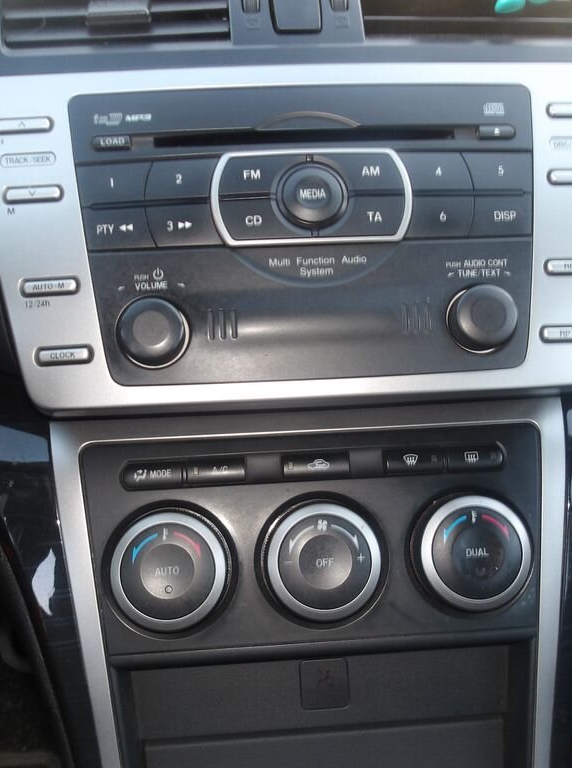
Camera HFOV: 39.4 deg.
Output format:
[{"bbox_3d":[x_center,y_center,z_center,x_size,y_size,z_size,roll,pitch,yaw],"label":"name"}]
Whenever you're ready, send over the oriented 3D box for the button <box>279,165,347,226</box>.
[{"bbox_3d":[0.011,-0.078,0.330,0.028,0.026,0.009,-3,-8,-4],"label":"button"}]

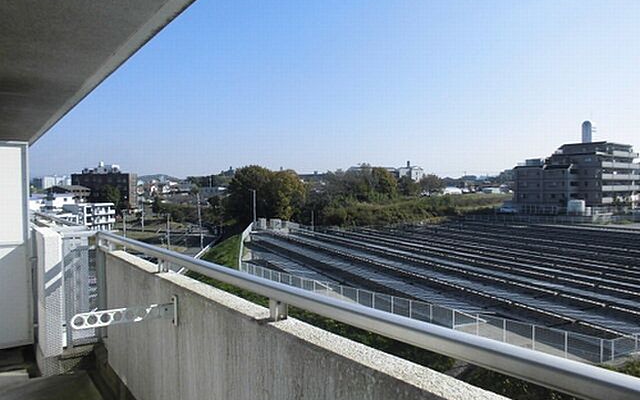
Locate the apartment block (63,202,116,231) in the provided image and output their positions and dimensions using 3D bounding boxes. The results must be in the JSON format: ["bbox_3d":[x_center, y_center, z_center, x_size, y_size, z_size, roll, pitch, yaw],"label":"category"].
[{"bbox_3d":[-77.175,5.965,162.000,10.000,9.300,11.500,0,2,28],"label":"apartment block"}]

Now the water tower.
[{"bbox_3d":[67.284,-16.941,121.000,2.400,5.900,2.400,0,2,27],"label":"water tower"}]

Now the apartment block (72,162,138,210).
[{"bbox_3d":[-91.561,-5.757,205.000,23.800,19.800,10.500,-1,2,-2],"label":"apartment block"}]

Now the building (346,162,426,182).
[{"bbox_3d":[34.065,-13.938,250.000,38.000,12.500,13.000,0,2,21],"label":"building"}]

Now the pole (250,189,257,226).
[{"bbox_3d":[-15.494,1.747,112.000,1.400,8.800,0.400,-1,2,0],"label":"pole"}]

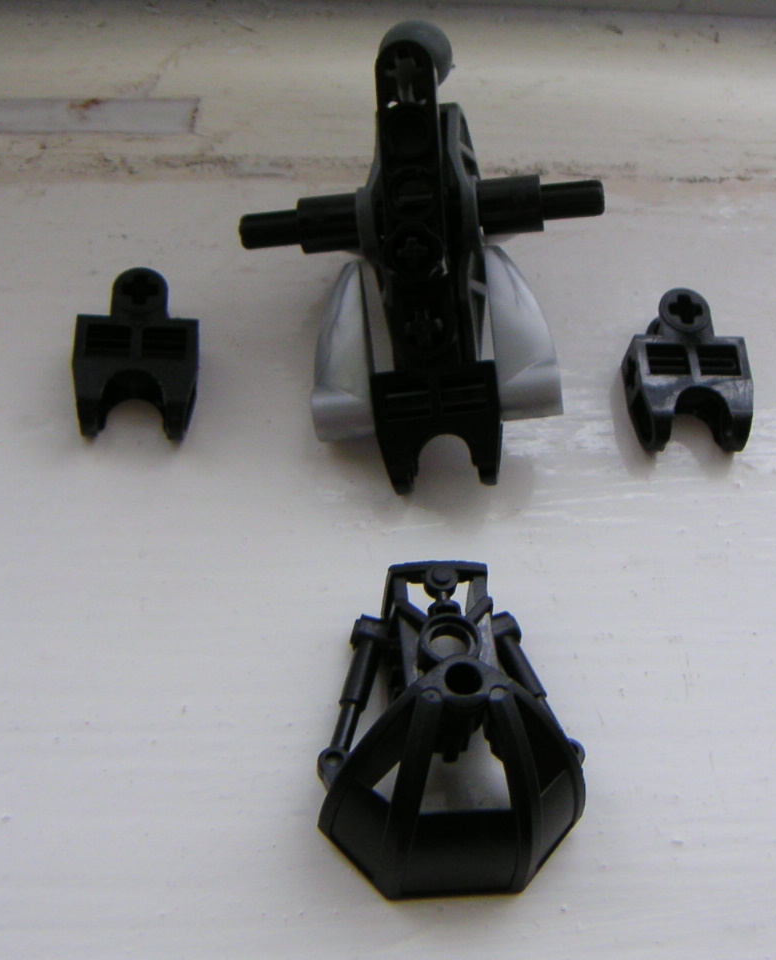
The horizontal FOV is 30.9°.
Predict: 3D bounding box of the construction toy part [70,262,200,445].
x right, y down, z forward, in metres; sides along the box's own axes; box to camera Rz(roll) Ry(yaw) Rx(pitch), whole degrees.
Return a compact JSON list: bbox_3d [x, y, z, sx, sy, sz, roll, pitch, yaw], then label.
[{"bbox_3d":[-0.034,-0.017,0.193,0.016,0.008,0.024,2,62,-6],"label":"construction toy part"}]

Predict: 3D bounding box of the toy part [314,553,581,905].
[{"bbox_3d":[0.008,0.028,0.169,0.032,0.019,0.040,0,63,-7],"label":"toy part"}]

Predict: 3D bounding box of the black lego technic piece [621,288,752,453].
[{"bbox_3d":[0.043,-0.015,0.201,0.016,0.008,0.024,1,62,-7],"label":"black lego technic piece"}]

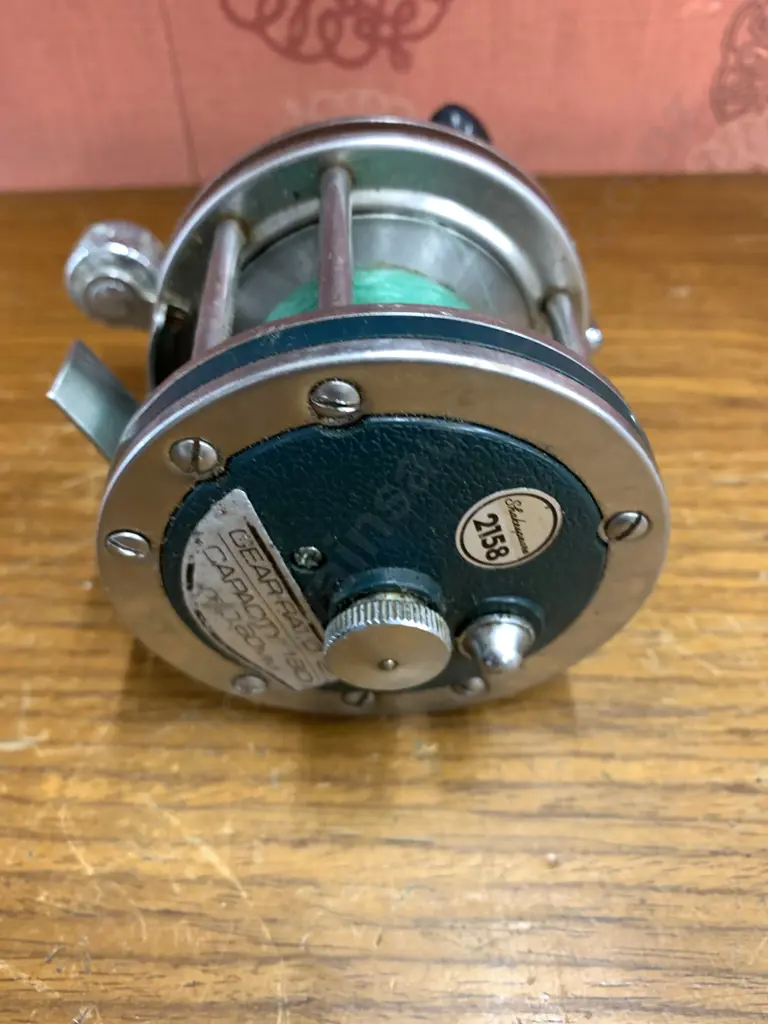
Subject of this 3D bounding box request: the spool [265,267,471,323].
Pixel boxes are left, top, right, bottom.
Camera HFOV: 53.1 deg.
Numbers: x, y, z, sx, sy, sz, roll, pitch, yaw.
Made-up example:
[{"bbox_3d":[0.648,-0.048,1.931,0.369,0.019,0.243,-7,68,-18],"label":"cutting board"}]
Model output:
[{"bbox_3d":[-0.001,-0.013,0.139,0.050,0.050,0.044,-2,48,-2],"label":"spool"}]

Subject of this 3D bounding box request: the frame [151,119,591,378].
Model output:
[{"bbox_3d":[-0.001,-0.016,0.141,0.086,0.086,0.058,-2,48,-2],"label":"frame"}]

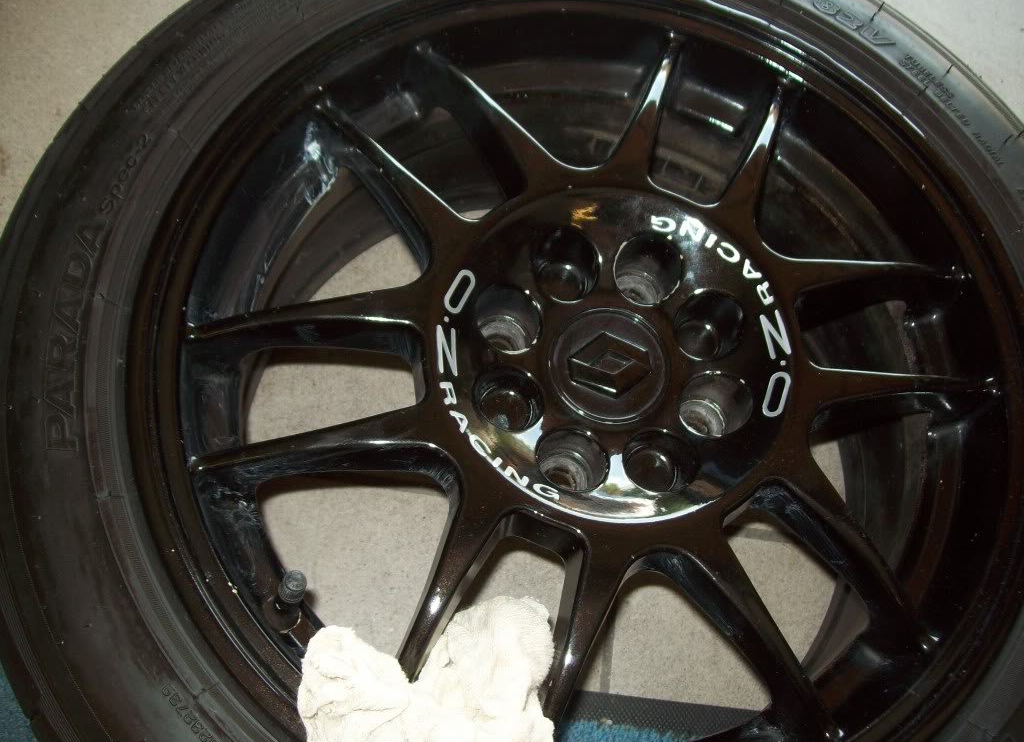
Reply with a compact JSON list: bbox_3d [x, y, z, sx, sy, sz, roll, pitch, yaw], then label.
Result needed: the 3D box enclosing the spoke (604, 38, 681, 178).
[{"bbox_3d":[0.067,-0.129,0.534,0.025,0.033,0.100,23,64,1],"label":"spoke"}]

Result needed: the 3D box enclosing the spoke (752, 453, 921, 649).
[{"bbox_3d":[0.148,0.083,0.466,0.025,0.033,0.100,-35,82,-18],"label":"spoke"}]

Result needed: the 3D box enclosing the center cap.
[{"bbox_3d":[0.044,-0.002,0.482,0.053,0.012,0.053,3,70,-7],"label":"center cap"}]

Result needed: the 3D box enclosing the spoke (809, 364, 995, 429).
[{"bbox_3d":[0.175,0.012,0.498,0.096,0.032,0.022,-2,70,-17],"label":"spoke"}]

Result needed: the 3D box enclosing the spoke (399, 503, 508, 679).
[{"bbox_3d":[-0.033,0.099,0.435,0.025,0.033,0.100,23,72,1],"label":"spoke"}]

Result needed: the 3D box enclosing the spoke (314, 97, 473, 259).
[{"bbox_3d":[-0.061,-0.090,0.502,0.025,0.033,0.100,-35,74,-18],"label":"spoke"}]

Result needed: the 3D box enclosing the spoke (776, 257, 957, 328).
[{"bbox_3d":[0.168,-0.039,0.516,0.096,0.032,0.022,-2,70,-17],"label":"spoke"}]

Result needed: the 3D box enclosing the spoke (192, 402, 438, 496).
[{"bbox_3d":[-0.082,0.035,0.454,0.096,0.032,0.022,-8,71,-2],"label":"spoke"}]

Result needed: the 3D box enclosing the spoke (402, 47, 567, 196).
[{"bbox_3d":[-0.015,-0.122,0.520,0.025,0.033,0.100,-35,74,-18],"label":"spoke"}]

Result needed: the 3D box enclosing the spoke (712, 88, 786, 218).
[{"bbox_3d":[0.117,-0.104,0.532,0.022,0.032,0.096,23,61,1],"label":"spoke"}]

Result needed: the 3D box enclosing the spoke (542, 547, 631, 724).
[{"bbox_3d":[0.022,0.120,0.438,0.022,0.032,0.094,23,77,1],"label":"spoke"}]

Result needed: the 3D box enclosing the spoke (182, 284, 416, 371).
[{"bbox_3d":[-0.092,-0.019,0.471,0.100,0.033,0.025,-6,71,-6],"label":"spoke"}]

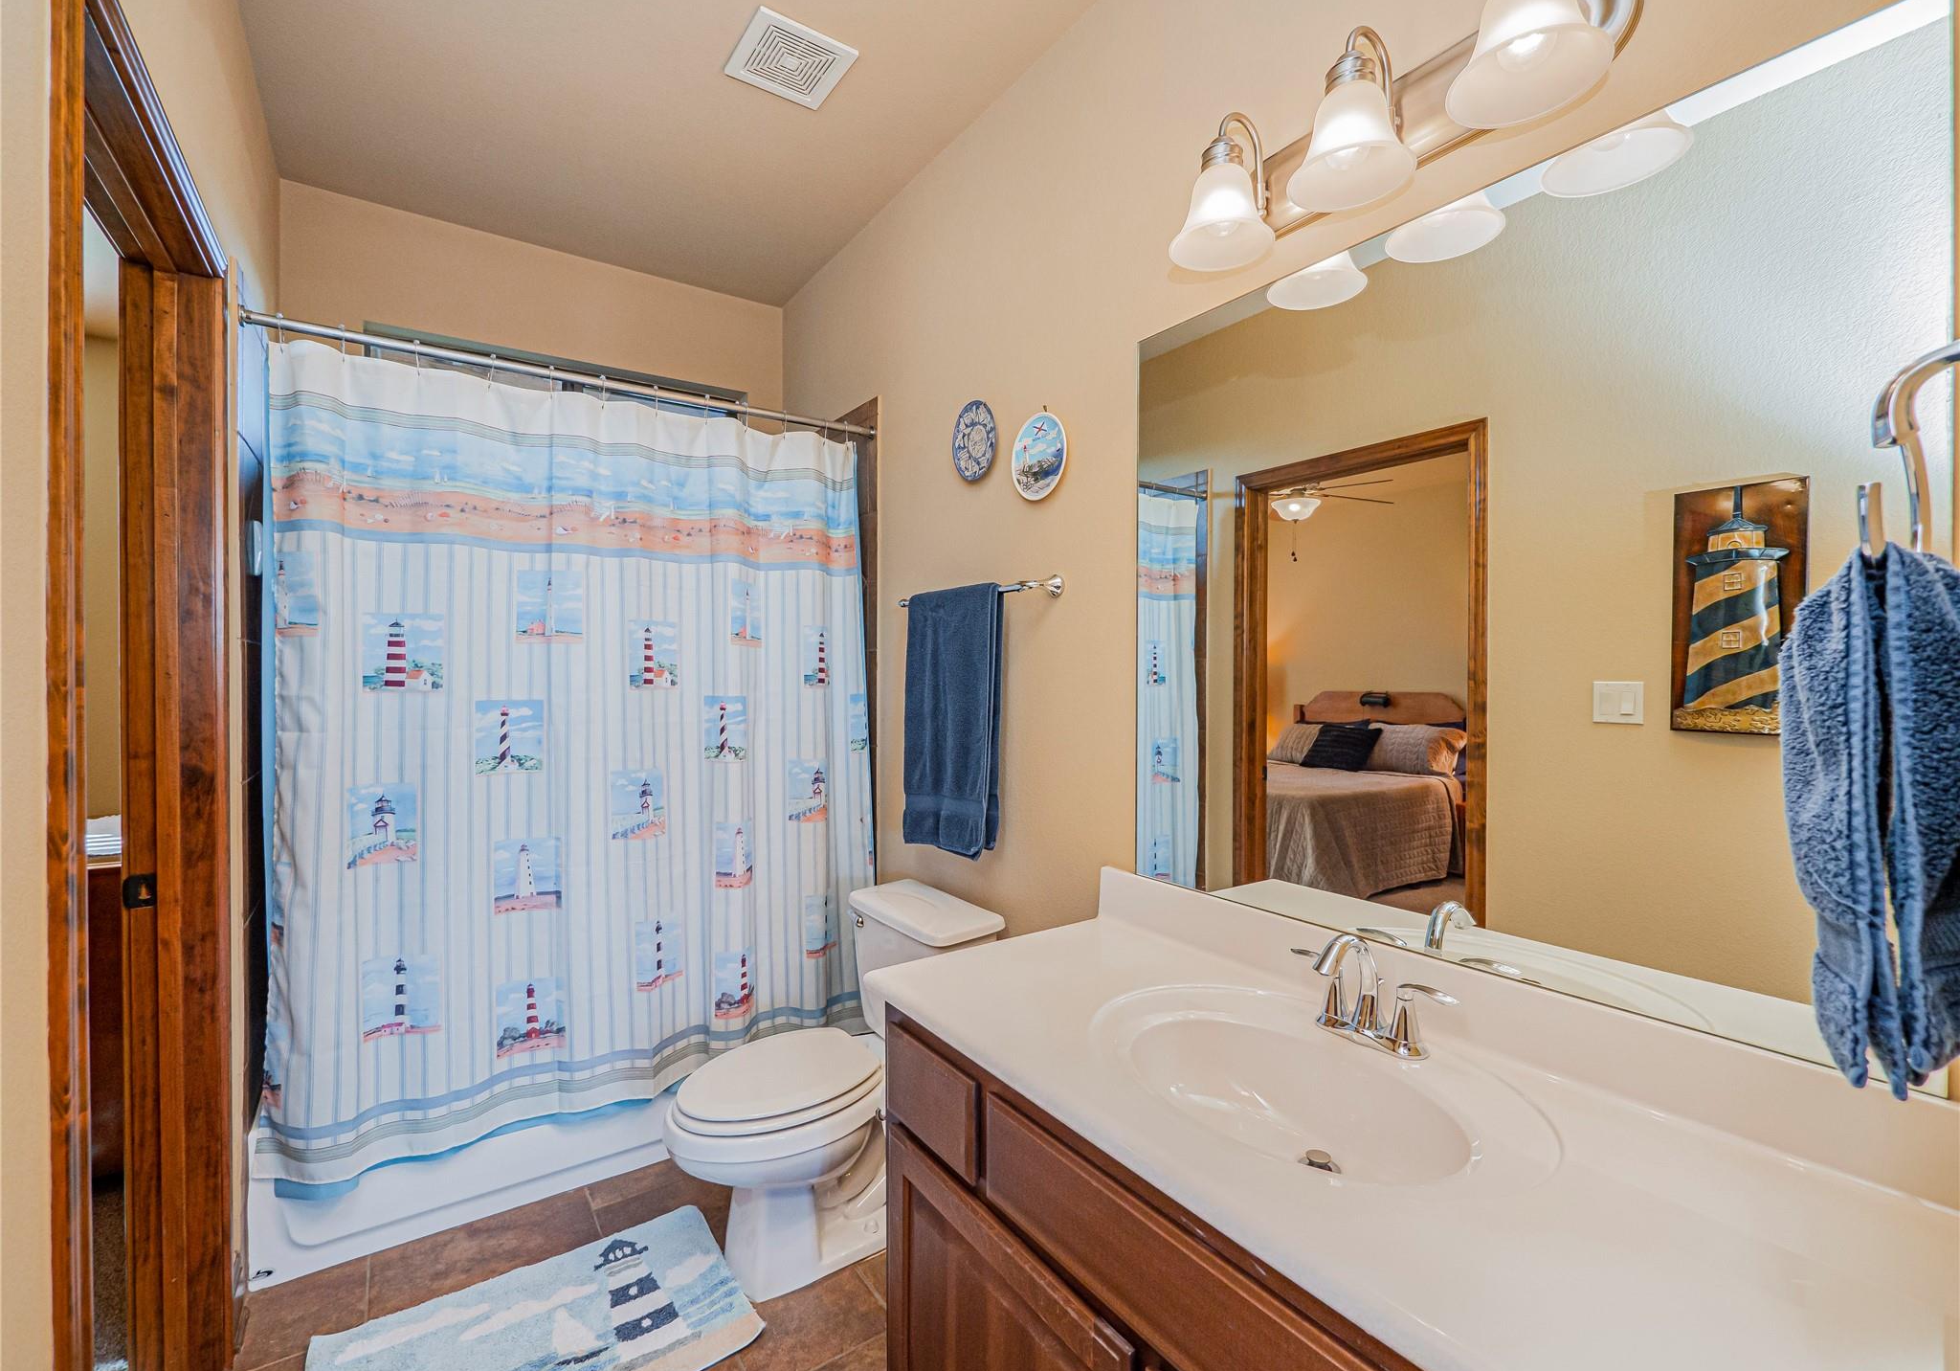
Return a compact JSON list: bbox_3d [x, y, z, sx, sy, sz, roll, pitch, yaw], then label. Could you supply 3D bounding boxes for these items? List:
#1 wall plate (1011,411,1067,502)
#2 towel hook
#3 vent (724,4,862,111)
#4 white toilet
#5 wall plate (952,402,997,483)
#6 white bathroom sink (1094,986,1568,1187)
[{"bbox_3d":[0.141,-0.526,1.831,0.025,0.200,0.195,0,1,-36],"label":"wall plate"},{"bbox_3d":[0.554,-0.138,0.444,0.170,0.145,0.090,0,1,-36],"label":"towel hook"},{"bbox_3d":[-0.443,-1.456,1.854,0.227,0.020,0.235,0,1,-36],"label":"vent"},{"bbox_3d":[-0.352,0.923,1.869,0.750,0.727,0.455,0,1,-36],"label":"white toilet"},{"bbox_3d":[-0.008,-0.625,2.038,0.025,0.205,0.200,0,1,-36],"label":"wall plate"},{"bbox_3d":[0.406,0.566,1.030,0.440,0.150,0.580,0,1,-36],"label":"white bathroom sink"}]

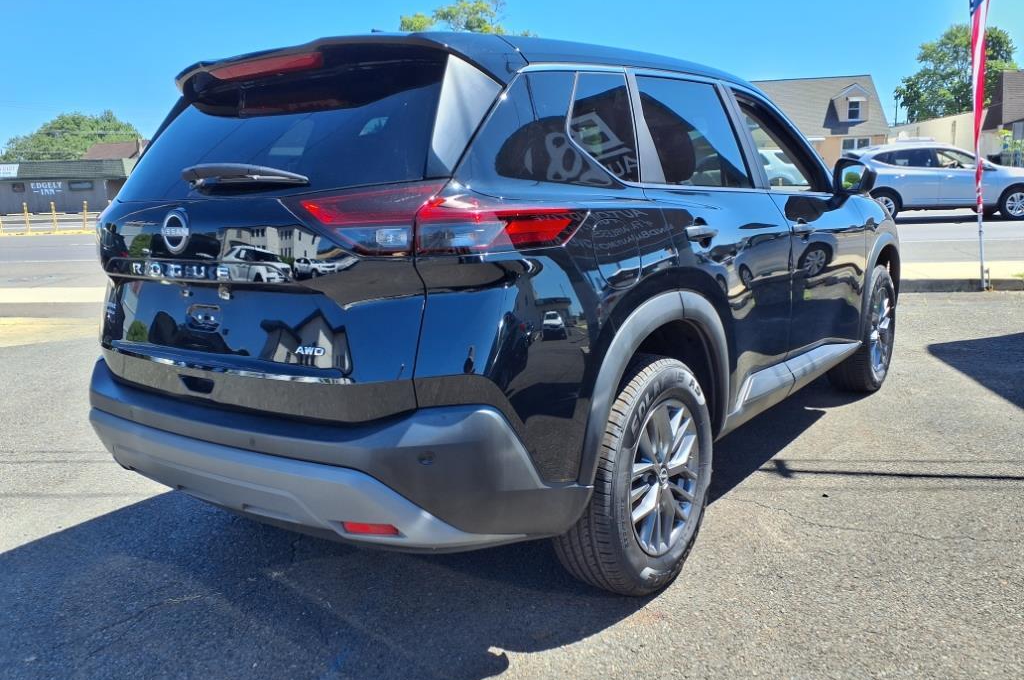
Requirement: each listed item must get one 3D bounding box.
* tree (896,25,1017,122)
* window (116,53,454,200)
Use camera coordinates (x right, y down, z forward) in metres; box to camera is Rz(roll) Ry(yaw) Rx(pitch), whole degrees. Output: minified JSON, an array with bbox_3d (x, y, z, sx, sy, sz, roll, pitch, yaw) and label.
[{"bbox_3d":[39.000,-20.760,70.000,10.800,13.400,10.800,3,12,27],"label":"tree"},{"bbox_3d":[-0.685,-0.567,2.188,1.320,0.410,0.120,5,-27,36],"label":"window"}]

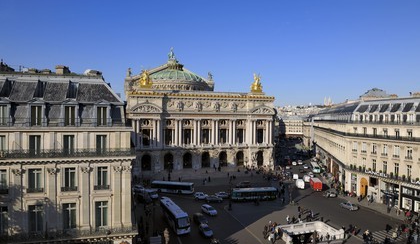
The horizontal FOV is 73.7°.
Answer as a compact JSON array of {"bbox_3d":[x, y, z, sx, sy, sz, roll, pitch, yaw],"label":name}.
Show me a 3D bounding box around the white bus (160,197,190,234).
[{"bbox_3d":[-7.552,19.729,59.531,2.550,3.300,12.500,0,1,-25],"label":"white bus"}]

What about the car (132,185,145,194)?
[{"bbox_3d":[-21.106,20.227,84.238,4.300,1.600,1.800,1,1,42],"label":"car"}]

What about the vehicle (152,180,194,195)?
[{"bbox_3d":[-11.303,19.578,84.131,12.000,3.000,2.500,0,1,9],"label":"vehicle"}]

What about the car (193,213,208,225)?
[{"bbox_3d":[-2.406,20.581,59.441,1.800,1.650,4.400,0,1,-30],"label":"car"}]

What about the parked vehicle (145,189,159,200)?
[{"bbox_3d":[-16.606,20.327,79.739,1.800,1.550,4.300,0,1,-38],"label":"parked vehicle"}]

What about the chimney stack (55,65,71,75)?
[{"bbox_3d":[-23.100,-8.124,44.000,1.250,1.750,2.200,0,1,-10],"label":"chimney stack"}]

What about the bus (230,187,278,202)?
[{"bbox_3d":[12.097,19.780,76.733,12.000,3.000,2.500,0,1,-5],"label":"bus"}]

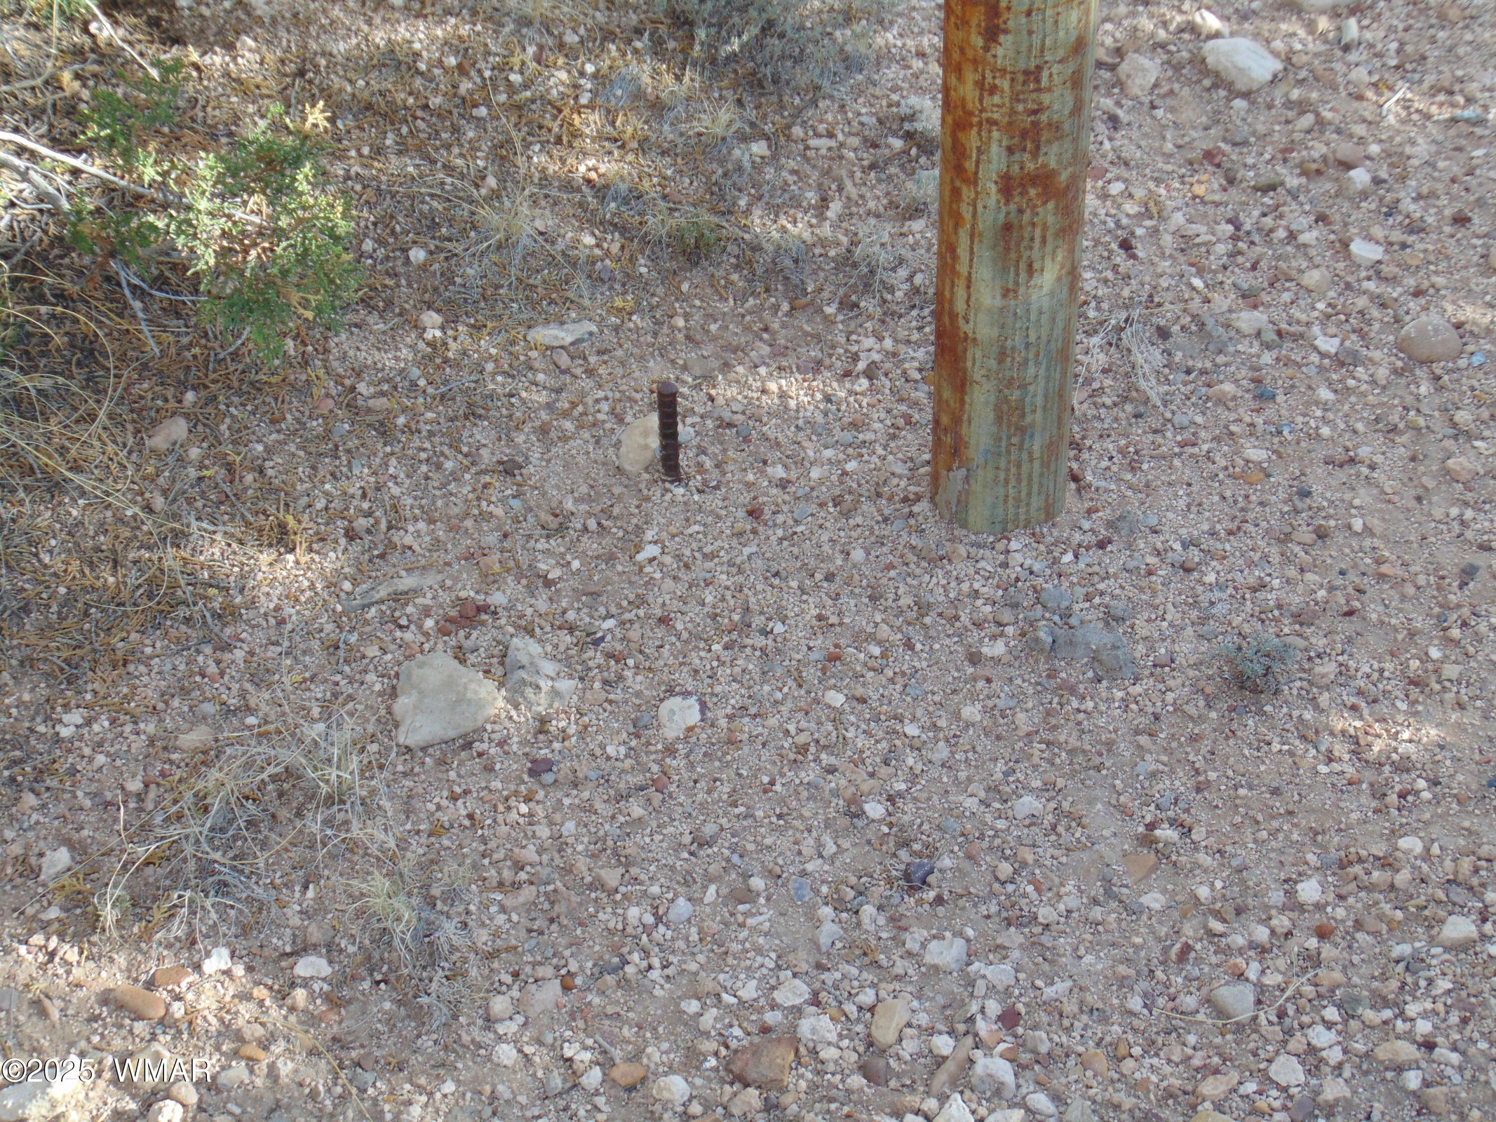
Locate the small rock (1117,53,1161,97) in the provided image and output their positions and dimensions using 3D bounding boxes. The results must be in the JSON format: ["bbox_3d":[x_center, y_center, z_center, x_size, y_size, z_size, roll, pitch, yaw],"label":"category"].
[{"bbox_3d":[0.379,-0.473,2.989,0.039,0.024,0.056,20,45,23],"label":"small rock"}]

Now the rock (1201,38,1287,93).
[{"bbox_3d":[0.481,-0.486,2.990,0.063,0.037,0.088,-24,49,-21],"label":"rock"}]

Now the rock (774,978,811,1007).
[{"bbox_3d":[0.030,0.291,2.071,0.025,0.014,0.024,-2,40,0],"label":"rock"}]

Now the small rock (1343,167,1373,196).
[{"bbox_3d":[0.569,-0.357,2.864,0.027,0.018,0.033,-2,40,0],"label":"small rock"}]

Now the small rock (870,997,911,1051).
[{"bbox_3d":[0.096,0.319,2.123,0.022,0.016,0.044,18,48,19],"label":"small rock"}]

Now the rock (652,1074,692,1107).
[{"bbox_3d":[-0.052,0.359,2.083,0.026,0.016,0.023,-1,45,1],"label":"rock"}]

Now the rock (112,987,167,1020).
[{"bbox_3d":[-0.421,0.305,2.123,0.046,0.013,0.017,18,45,21],"label":"rock"}]

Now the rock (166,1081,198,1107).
[{"bbox_3d":[-0.370,0.349,2.011,0.020,0.015,0.017,-2,40,0],"label":"rock"}]

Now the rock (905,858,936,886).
[{"bbox_3d":[0.126,0.227,2.226,0.022,0.014,0.021,4,45,6],"label":"rock"}]

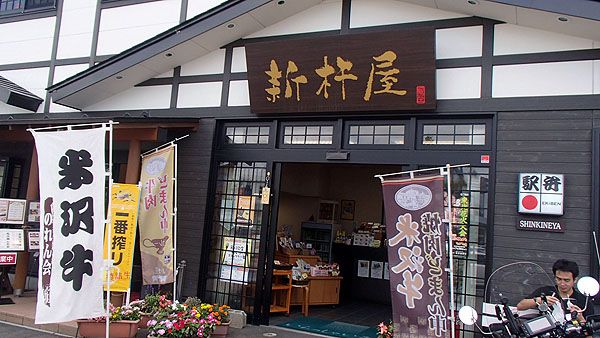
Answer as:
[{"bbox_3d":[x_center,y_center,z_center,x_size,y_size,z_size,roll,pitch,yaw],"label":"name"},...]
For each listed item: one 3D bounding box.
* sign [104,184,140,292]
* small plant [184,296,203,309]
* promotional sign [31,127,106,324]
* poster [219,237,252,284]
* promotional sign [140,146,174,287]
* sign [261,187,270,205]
[{"bbox_3d":[-2.077,0.805,5.200,0.320,1.240,0.050,4,-6,6],"label":"sign"},{"bbox_3d":[-1.350,1.699,5.650,0.230,0.180,0.220,2,-7,23],"label":"small plant"},{"bbox_3d":[-2.190,0.515,4.260,0.620,1.800,0.060,-2,-6,-14],"label":"promotional sign"},{"bbox_3d":[-0.853,1.230,5.988,0.425,0.590,0.020,2,-7,23],"label":"poster"},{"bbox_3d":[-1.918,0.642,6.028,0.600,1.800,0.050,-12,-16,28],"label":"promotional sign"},{"bbox_3d":[-0.446,0.358,5.894,0.112,0.215,0.020,2,-7,23],"label":"sign"}]

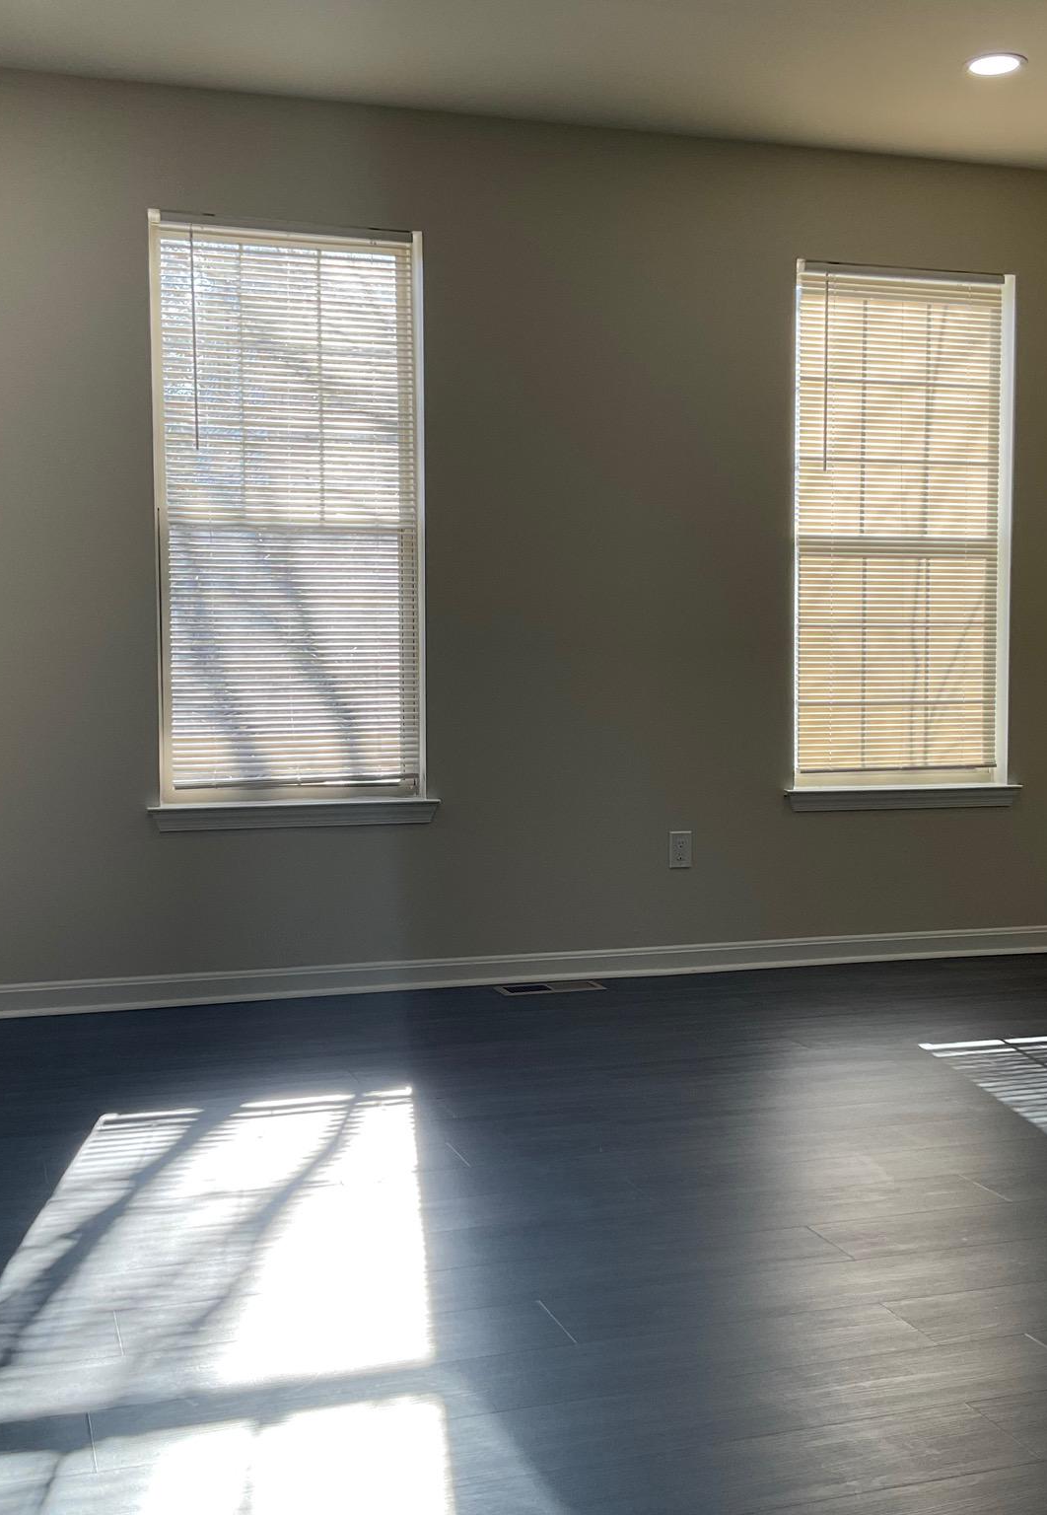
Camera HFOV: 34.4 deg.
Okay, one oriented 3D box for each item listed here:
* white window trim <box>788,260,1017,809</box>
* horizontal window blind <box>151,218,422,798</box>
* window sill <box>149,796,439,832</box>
[{"bbox_3d":[1.279,-0.730,5.726,0.893,1.803,0.105,-1,3,-18],"label":"white window trim"},{"bbox_3d":[-0.698,-0.730,5.112,0.802,1.708,0.045,-1,3,-18],"label":"horizontal window blind"},{"bbox_3d":[-0.693,0.167,5.136,0.885,0.079,0.100,-1,3,-18],"label":"window sill"}]

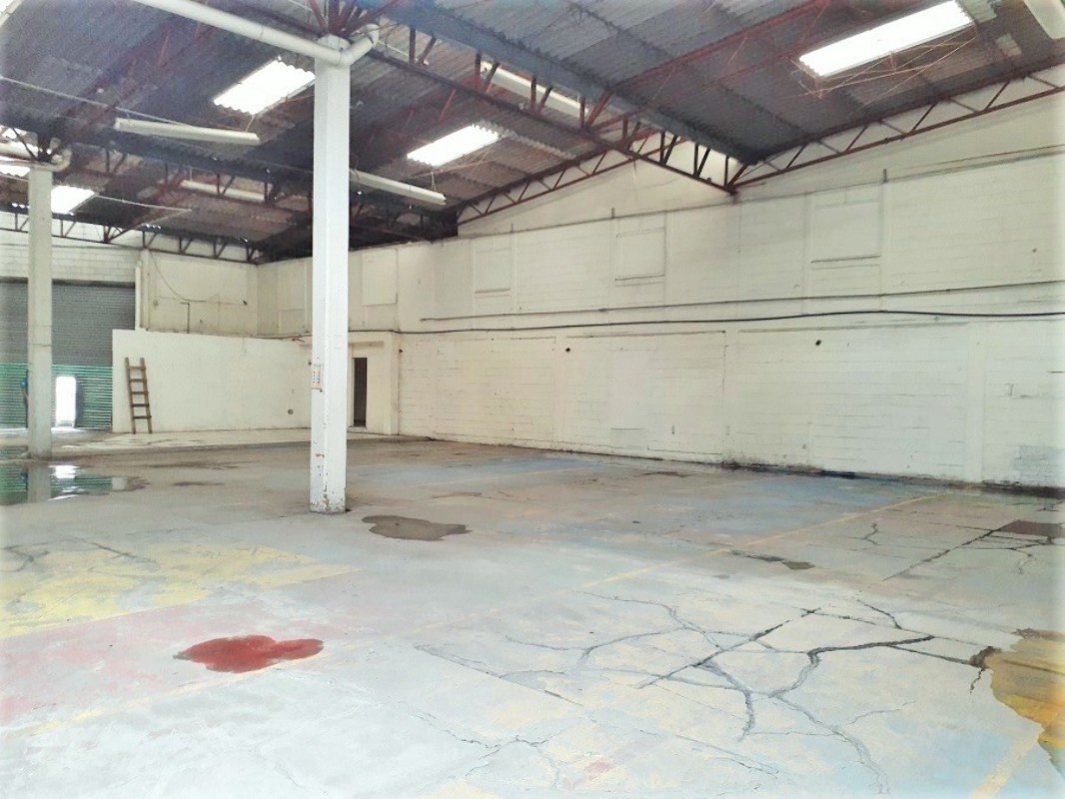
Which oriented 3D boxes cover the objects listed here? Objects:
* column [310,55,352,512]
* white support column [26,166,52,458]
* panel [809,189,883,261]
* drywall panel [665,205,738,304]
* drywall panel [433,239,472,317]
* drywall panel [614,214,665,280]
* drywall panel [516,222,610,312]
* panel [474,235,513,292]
[{"bbox_3d":[-2.486,-1.416,10.245,0.300,5.600,0.300,2,2,41],"label":"column"},{"bbox_3d":[-9.699,-1.673,16.362,0.300,5.600,0.300,2,2,41],"label":"white support column"},{"bbox_3d":[5.670,-3.168,15.125,1.317,1.227,0.080,2,2,41],"label":"panel"},{"bbox_3d":[3.462,-2.948,17.059,1.626,1.898,0.080,2,2,41],"label":"drywall panel"},{"bbox_3d":[-2.091,-3.149,21.911,1.424,1.950,0.080,2,2,41],"label":"drywall panel"},{"bbox_3d":[2.329,-3.288,18.044,1.321,1.301,0.080,2,2,41],"label":"drywall panel"},{"bbox_3d":[0.674,-3.052,19.496,2.803,1.883,0.080,2,2,41],"label":"drywall panel"},{"bbox_3d":[-0.991,-3.395,20.945,1.306,1.300,0.080,2,2,41],"label":"panel"}]

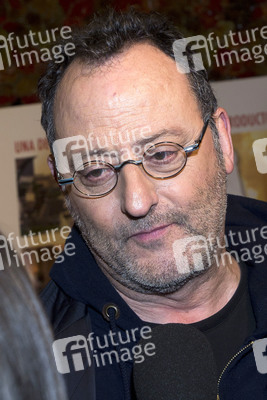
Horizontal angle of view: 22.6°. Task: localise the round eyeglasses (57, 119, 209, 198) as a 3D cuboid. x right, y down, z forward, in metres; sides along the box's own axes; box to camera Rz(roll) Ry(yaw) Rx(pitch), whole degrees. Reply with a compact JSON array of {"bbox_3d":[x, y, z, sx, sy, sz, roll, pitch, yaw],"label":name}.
[{"bbox_3d":[0.001,-0.047,0.700,0.152,0.045,0.138,-14,20,9],"label":"round eyeglasses"}]

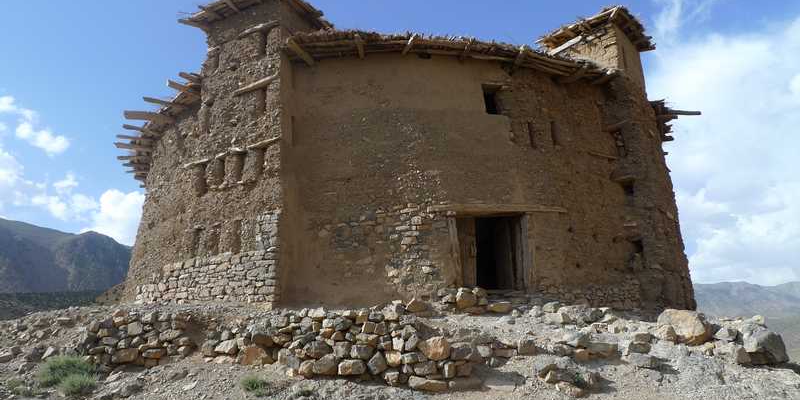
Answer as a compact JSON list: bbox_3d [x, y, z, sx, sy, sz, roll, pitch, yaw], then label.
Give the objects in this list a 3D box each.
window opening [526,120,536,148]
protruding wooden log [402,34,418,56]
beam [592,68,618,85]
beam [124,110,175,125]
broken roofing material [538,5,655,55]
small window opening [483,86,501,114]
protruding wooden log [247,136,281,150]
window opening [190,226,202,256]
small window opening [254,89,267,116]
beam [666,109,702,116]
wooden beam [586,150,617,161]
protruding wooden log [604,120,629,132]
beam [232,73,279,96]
[{"bbox_3d":[3.166,-1.575,13.559,0.267,0.693,0.220,4,-13,-18],"label":"window opening"},{"bbox_3d":[0.210,-3.366,12.057,0.120,0.120,0.920,3,-10,-15],"label":"protruding wooden log"},{"bbox_3d":[5.291,-3.183,14.367,0.160,0.150,0.755,5,-13,-22],"label":"beam"},{"bbox_3d":[-7.699,-2.550,17.101,1.424,0.230,0.220,3,-12,-16],"label":"beam"},{"bbox_3d":[5.153,-4.117,14.576,1.908,0.445,2.332,8,-12,-38],"label":"broken roofing material"},{"bbox_3d":[1.925,-2.120,12.008,0.403,0.604,0.265,4,-10,-22],"label":"small window opening"},{"bbox_3d":[-3.113,-1.305,12.695,1.204,0.120,0.140,-8,-13,38],"label":"protruding wooden log"},{"bbox_3d":[-4.437,0.924,12.277,0.382,0.615,0.191,-8,-12,38],"label":"window opening"},{"bbox_3d":[-3.236,-2.277,13.030,0.384,0.698,0.220,-8,-13,38],"label":"small window opening"},{"bbox_3d":[7.530,-2.316,14.682,0.954,0.138,0.138,1,-10,-8],"label":"beam"},{"bbox_3d":[5.094,-1.119,13.952,1.113,0.100,0.120,6,-11,-30],"label":"wooden beam"},{"bbox_3d":[5.554,-1.900,14.201,0.160,0.140,0.680,9,-15,-36],"label":"protruding wooden log"},{"bbox_3d":[-3.461,-2.779,13.382,1.480,0.140,0.150,-14,-17,32],"label":"beam"}]

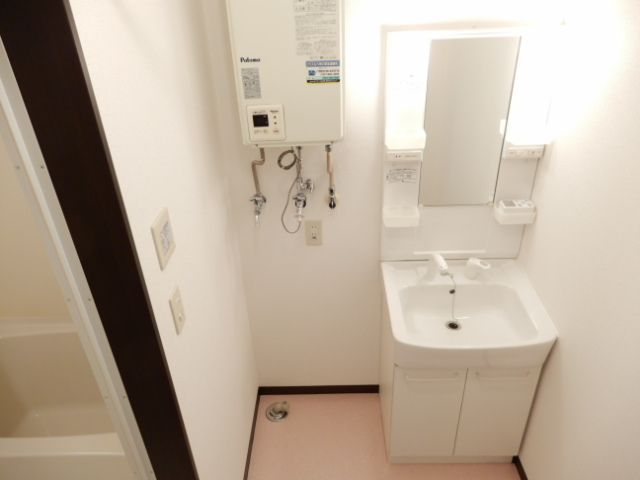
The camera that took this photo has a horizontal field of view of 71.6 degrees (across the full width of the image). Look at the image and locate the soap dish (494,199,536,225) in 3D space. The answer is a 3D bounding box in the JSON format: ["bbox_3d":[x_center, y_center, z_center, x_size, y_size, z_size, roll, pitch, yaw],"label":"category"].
[{"bbox_3d":[0.791,-0.113,1.826,0.145,0.057,0.095,-1,28,2],"label":"soap dish"}]

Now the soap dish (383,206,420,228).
[{"bbox_3d":[0.334,-0.096,1.848,0.145,0.052,0.094,-1,28,2],"label":"soap dish"}]

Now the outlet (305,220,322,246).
[{"bbox_3d":[-0.027,-0.027,1.956,0.070,0.120,0.012,-1,28,2],"label":"outlet"}]

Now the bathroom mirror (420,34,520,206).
[{"bbox_3d":[0.556,-0.426,1.701,0.310,0.635,0.025,-1,28,2],"label":"bathroom mirror"}]

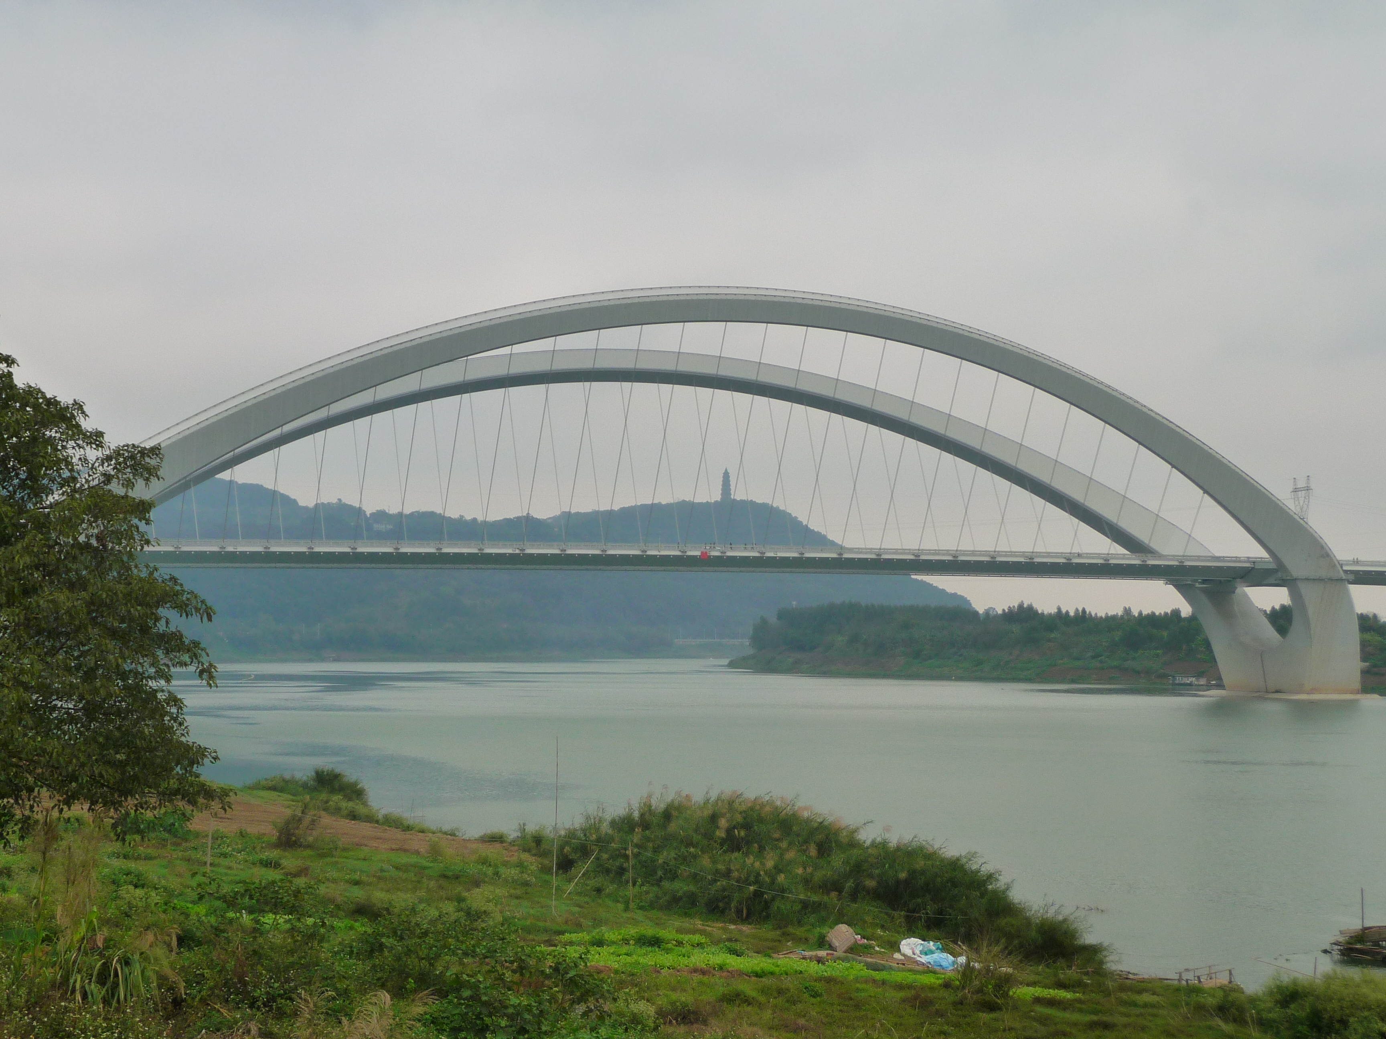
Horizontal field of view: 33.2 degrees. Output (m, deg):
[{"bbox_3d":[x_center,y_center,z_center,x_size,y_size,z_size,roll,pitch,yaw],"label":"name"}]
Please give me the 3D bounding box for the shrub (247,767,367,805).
[{"bbox_3d":[-24.230,16.830,147.000,7.300,2.300,4.200,0,-3,0],"label":"shrub"}]

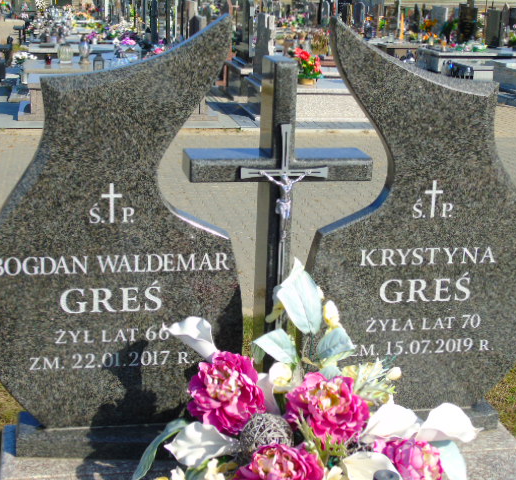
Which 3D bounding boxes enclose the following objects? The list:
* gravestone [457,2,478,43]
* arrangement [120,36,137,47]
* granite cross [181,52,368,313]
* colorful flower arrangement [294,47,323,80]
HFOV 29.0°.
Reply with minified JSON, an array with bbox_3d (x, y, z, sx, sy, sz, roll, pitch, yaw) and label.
[{"bbox_3d":[3.681,-3.804,17.500,0.390,0.760,0.140,-1,17,-11],"label":"gravestone"},{"bbox_3d":[-1.686,-2.581,13.000,0.210,0.140,0.180,-1,17,-11],"label":"arrangement"},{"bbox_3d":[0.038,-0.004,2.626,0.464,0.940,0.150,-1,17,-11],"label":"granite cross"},{"bbox_3d":[0.566,-1.975,11.300,0.330,0.410,0.320,-1,17,-11],"label":"colorful flower arrangement"}]

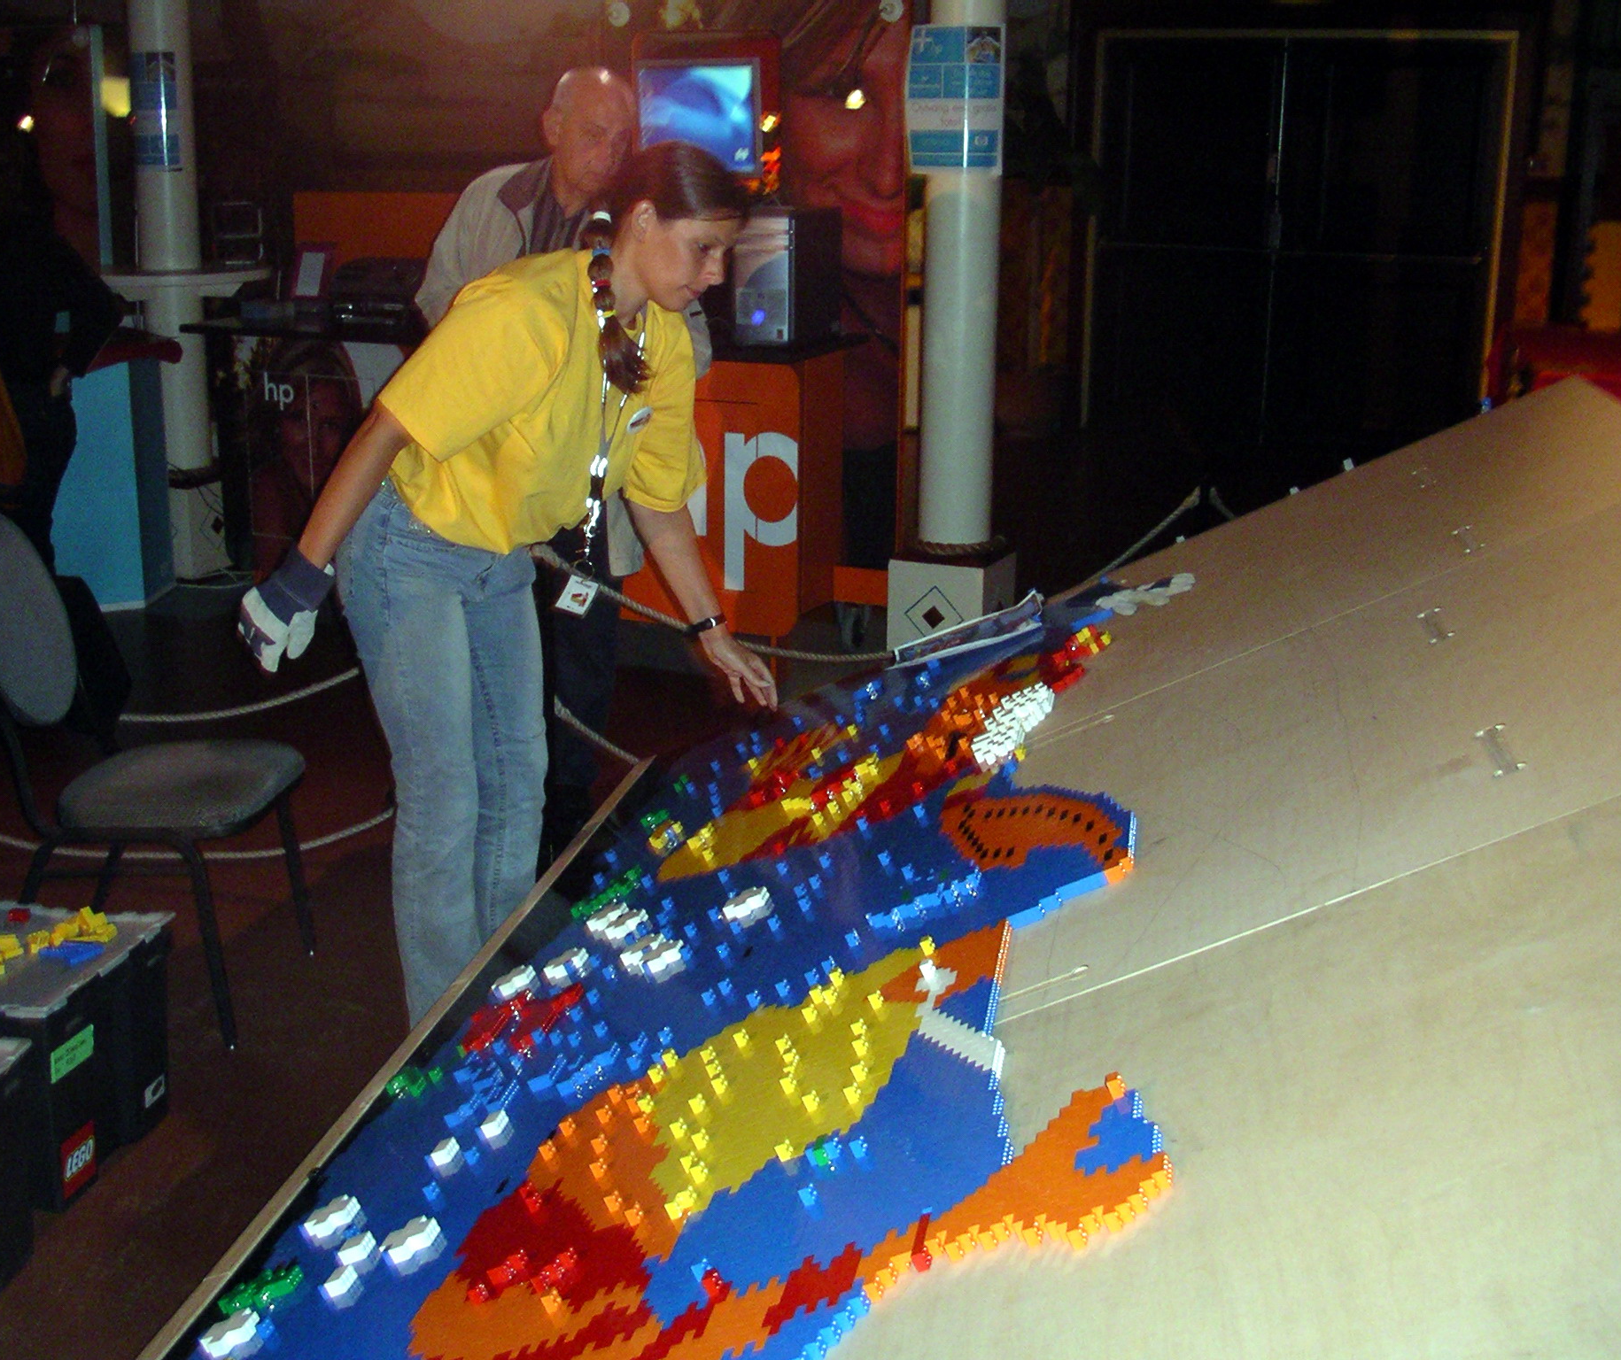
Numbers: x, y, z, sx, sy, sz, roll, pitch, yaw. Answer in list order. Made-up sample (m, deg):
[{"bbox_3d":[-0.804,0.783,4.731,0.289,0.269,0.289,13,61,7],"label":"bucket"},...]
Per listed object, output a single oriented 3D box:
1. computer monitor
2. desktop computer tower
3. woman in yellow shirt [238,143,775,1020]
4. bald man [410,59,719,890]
[{"bbox_3d":[-0.290,-1.544,5.319,0.375,0.315,0.070,6,18,21],"label":"computer monitor"},{"bbox_3d":[-0.058,-1.198,5.708,0.185,0.375,0.420,5,15,19],"label":"desktop computer tower"},{"bbox_3d":[-0.469,-0.073,3.050,0.680,1.490,0.600,11,17,37],"label":"woman in yellow shirt"},{"bbox_3d":[-0.516,-0.427,4.096,0.600,1.680,0.420,-4,15,-19],"label":"bald man"}]

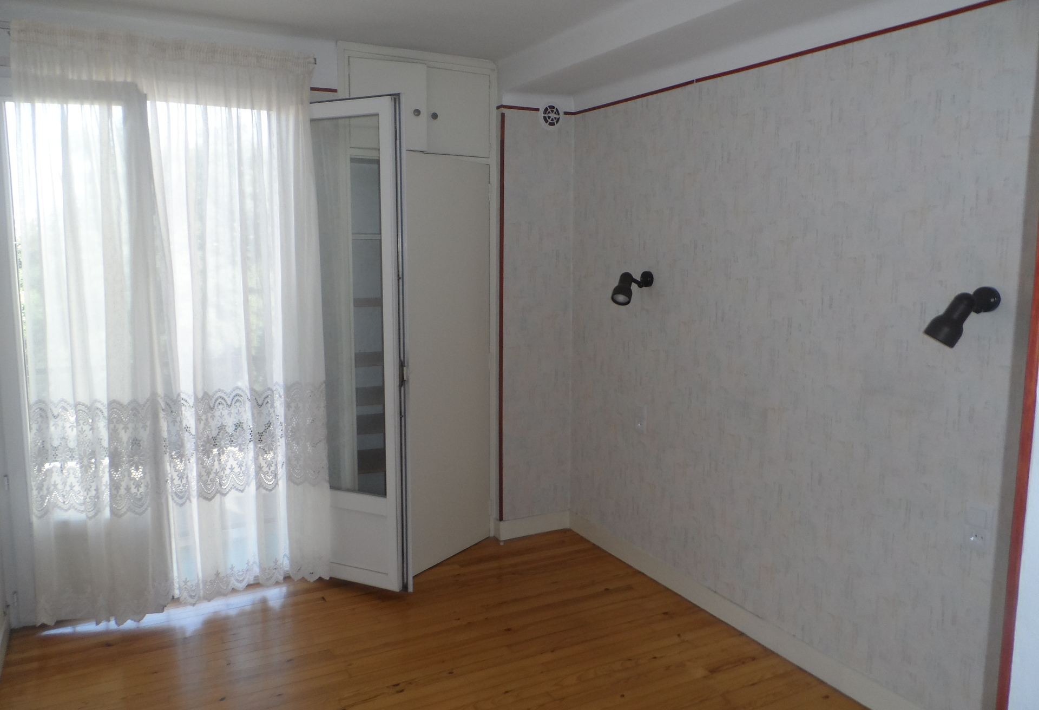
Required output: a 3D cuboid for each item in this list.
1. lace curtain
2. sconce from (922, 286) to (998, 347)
[{"bbox_3d":[-1.399,-0.080,3.003,1.131,2.328,0.110,-3,9,-24],"label":"lace curtain"},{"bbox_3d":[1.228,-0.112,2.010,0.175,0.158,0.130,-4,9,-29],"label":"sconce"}]

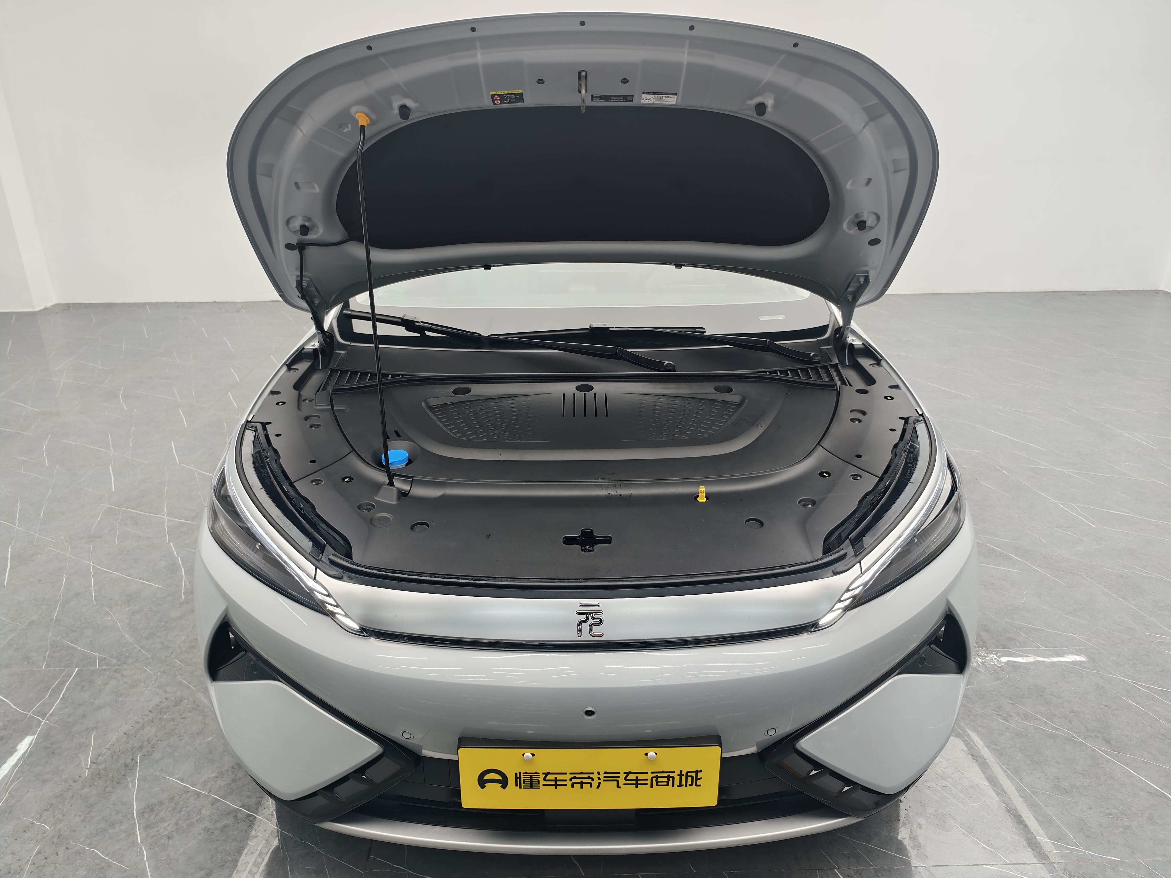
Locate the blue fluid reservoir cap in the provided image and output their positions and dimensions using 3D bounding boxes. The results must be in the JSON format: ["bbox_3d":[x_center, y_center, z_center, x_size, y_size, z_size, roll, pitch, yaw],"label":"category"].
[{"bbox_3d":[-0.402,0.042,1.635,0.057,0.028,0.057,-1,21,0],"label":"blue fluid reservoir cap"}]

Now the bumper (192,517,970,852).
[{"bbox_3d":[0.011,0.457,1.570,1.790,0.520,0.560,-1,21,0],"label":"bumper"}]

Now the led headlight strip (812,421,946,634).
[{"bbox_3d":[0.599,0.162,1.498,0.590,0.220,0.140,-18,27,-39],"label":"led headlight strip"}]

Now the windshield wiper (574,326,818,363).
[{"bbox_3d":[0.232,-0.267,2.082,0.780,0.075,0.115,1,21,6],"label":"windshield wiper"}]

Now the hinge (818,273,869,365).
[{"bbox_3d":[0.681,-0.321,2.021,0.100,0.240,0.140,-1,21,0],"label":"hinge"}]

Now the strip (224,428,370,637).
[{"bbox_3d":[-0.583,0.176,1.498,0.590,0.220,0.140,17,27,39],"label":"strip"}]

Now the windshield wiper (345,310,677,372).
[{"bbox_3d":[-0.235,-0.263,2.071,0.940,0.065,0.095,11,23,15],"label":"windshield wiper"}]

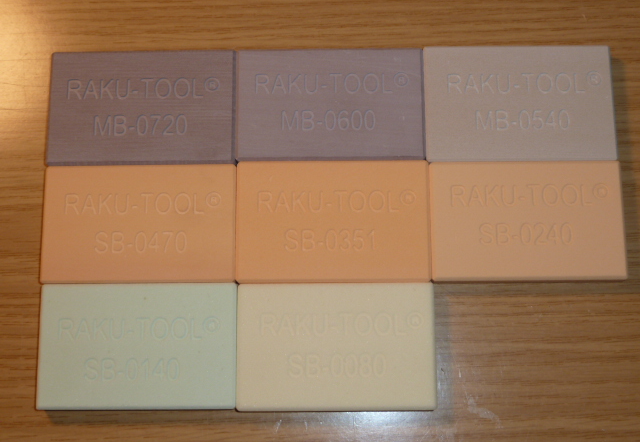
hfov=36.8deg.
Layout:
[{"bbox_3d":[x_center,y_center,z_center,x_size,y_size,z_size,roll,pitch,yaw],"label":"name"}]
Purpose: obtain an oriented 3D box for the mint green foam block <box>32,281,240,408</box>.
[{"bbox_3d":[-0.075,0.052,0.401,0.081,0.010,0.051,-1,78,1],"label":"mint green foam block"}]

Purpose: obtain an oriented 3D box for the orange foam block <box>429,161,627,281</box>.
[{"bbox_3d":[0.087,0.001,0.409,0.081,0.010,0.051,0,78,1],"label":"orange foam block"}]

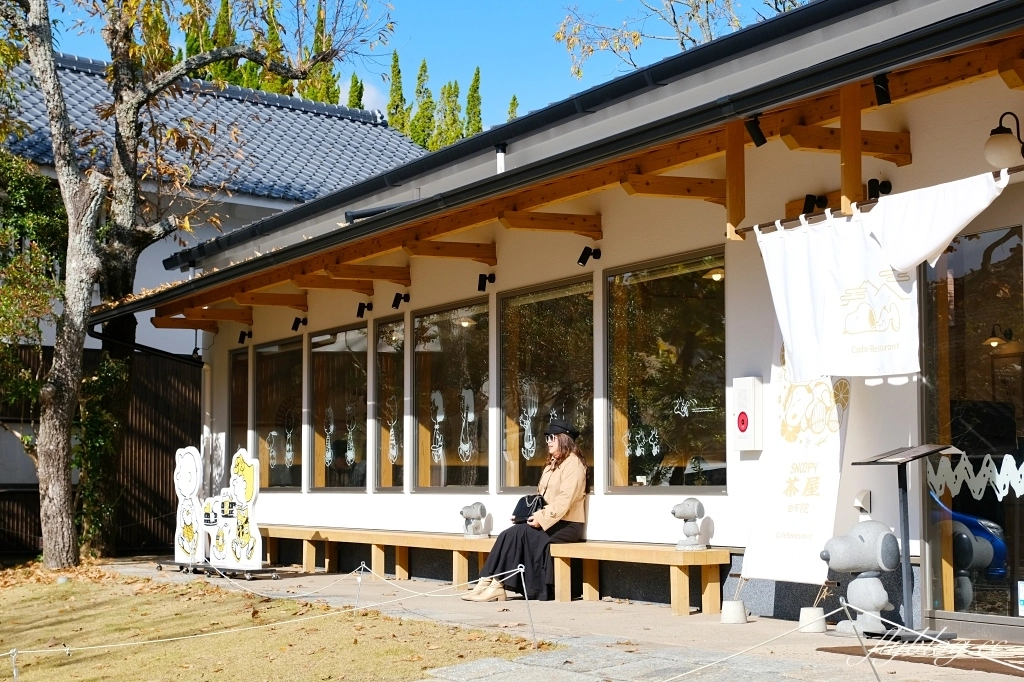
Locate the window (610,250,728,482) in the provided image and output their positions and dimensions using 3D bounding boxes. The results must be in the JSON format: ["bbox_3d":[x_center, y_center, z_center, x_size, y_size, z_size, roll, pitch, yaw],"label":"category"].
[{"bbox_3d":[1.084,0.250,12.940,0.090,1.650,1.650,2,-5,-26],"label":"window"}]

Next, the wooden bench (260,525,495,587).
[{"bbox_3d":[-1.241,1.988,16.893,0.455,0.417,6.096,2,-5,-27],"label":"wooden bench"}]

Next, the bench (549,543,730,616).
[{"bbox_3d":[0.848,1.653,12.723,0.434,0.417,1.921,2,-5,-27],"label":"bench"}]

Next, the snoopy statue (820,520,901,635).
[{"bbox_3d":[1.993,1.357,10.465,0.450,0.645,0.340,2,-5,-19],"label":"snoopy statue"}]

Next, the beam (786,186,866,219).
[{"bbox_3d":[1.932,-0.841,11.234,0.040,0.110,0.790,2,-5,-26],"label":"beam"}]

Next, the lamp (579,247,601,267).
[{"bbox_3d":[0.588,-0.635,13.769,0.165,0.155,0.075,2,-5,-26],"label":"lamp"}]

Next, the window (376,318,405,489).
[{"bbox_3d":[-1.153,0.607,17.401,0.090,1.650,0.740,2,-5,-26],"label":"window"}]

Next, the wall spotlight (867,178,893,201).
[{"bbox_3d":[2.165,-0.892,10.770,0.150,0.130,0.080,2,-5,-27],"label":"wall spotlight"}]

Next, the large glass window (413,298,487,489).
[{"bbox_3d":[-0.543,0.510,16.185,0.090,1.650,1.640,2,-5,-26],"label":"large glass window"}]

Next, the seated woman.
[{"bbox_3d":[0.087,1.263,13.655,0.940,1.344,0.550,2,-5,-27],"label":"seated woman"}]

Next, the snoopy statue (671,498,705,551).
[{"bbox_3d":[1.174,1.222,12.126,0.235,0.344,0.170,2,-5,-27],"label":"snoopy statue"}]

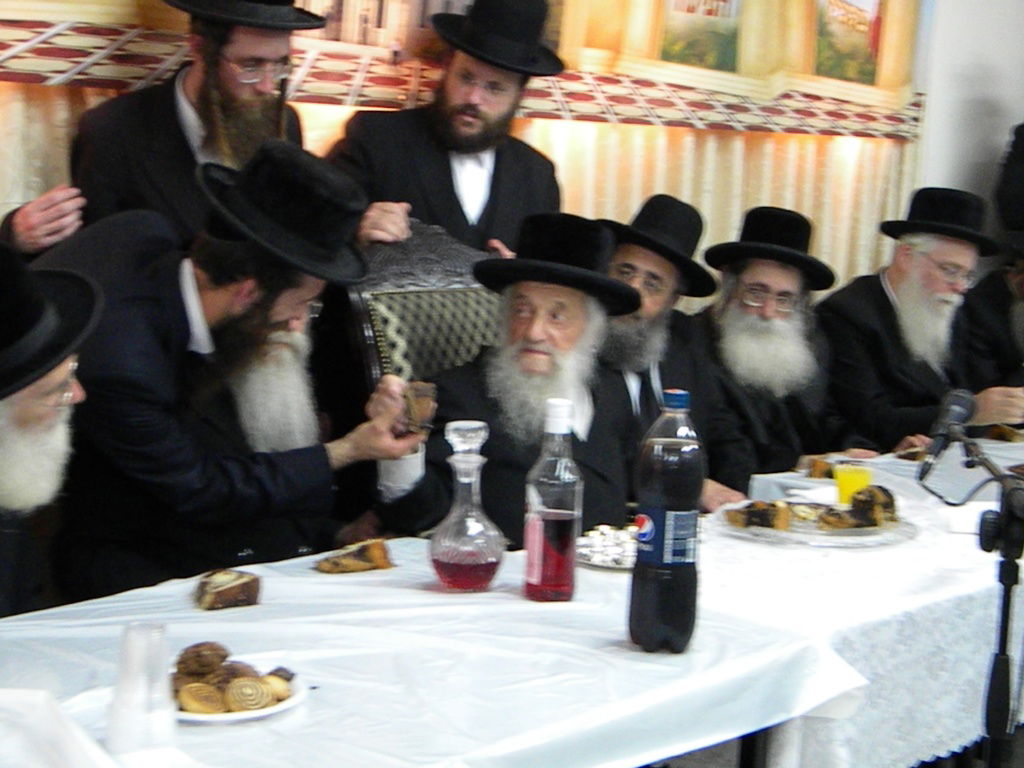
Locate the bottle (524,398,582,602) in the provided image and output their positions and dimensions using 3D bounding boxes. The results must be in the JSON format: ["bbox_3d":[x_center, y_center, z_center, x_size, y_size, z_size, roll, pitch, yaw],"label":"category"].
[{"bbox_3d":[0.060,0.165,2.359,0.077,0.283,0.077,2,8,0],"label":"bottle"}]

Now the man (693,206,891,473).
[{"bbox_3d":[0.662,0.244,3.749,0.600,1.280,0.720,-3,10,-35],"label":"man"}]

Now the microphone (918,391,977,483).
[{"bbox_3d":[0.734,0.085,2.822,0.053,0.053,0.200,23,58,16],"label":"microphone"}]

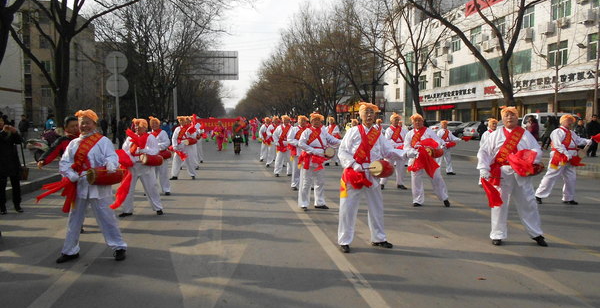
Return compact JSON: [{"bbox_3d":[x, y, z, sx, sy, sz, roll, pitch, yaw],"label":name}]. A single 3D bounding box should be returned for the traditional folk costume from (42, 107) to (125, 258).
[{"bbox_3d":[-2.415,0.331,5.067,0.880,1.670,0.570,-1,4,-14],"label":"traditional folk costume"}]

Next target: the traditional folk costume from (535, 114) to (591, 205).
[{"bbox_3d":[4.943,0.080,8.478,0.950,1.680,0.570,-1,4,-9],"label":"traditional folk costume"}]

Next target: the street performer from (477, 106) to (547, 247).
[{"bbox_3d":[2.674,0.263,5.734,0.800,1.710,0.550,1,4,14],"label":"street performer"}]

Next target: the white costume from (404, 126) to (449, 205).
[{"bbox_3d":[2.354,0.192,8.386,0.800,1.410,0.550,1,4,12],"label":"white costume"}]

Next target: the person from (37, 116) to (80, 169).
[{"bbox_3d":[-3.264,0.273,6.300,0.800,1.594,0.500,-2,4,-17],"label":"person"}]

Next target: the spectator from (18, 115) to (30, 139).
[{"bbox_3d":[-13.711,-1.090,22.480,0.450,1.700,0.550,2,5,30],"label":"spectator"}]

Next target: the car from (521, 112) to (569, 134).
[{"bbox_3d":[16.050,-1.607,28.258,4.000,1.900,1.650,-1,4,-14],"label":"car"}]

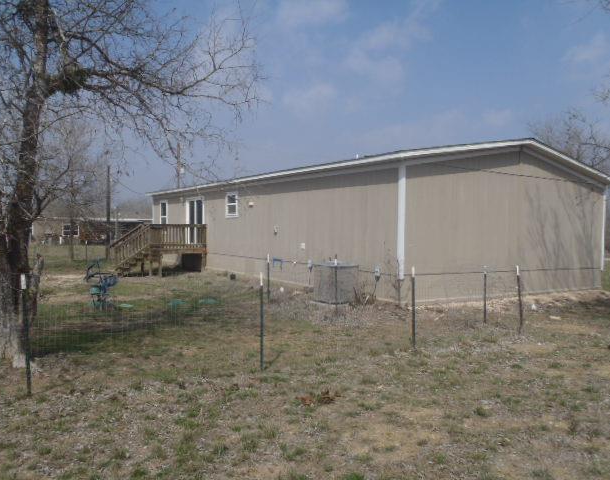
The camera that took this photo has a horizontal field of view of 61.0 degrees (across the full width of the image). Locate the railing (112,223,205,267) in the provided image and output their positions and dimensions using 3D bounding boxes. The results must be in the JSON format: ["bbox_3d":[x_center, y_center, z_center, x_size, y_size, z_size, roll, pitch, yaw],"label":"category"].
[{"bbox_3d":[-5.913,0.190,20.672,3.170,1.630,2.650,1,2,-33],"label":"railing"}]

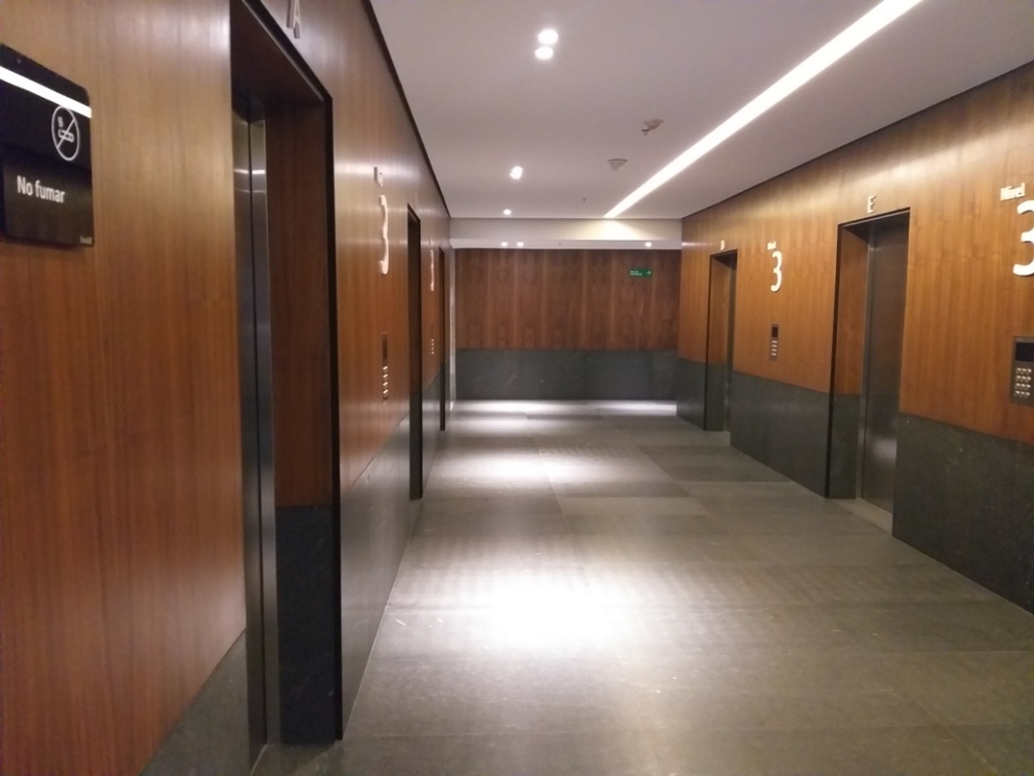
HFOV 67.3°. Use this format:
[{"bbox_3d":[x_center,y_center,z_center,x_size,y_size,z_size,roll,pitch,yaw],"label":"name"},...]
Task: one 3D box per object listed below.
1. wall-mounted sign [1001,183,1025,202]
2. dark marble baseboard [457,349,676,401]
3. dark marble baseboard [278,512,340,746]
[{"bbox_3d":[2.615,-1.035,4.109,0.020,0.070,0.193,0,6,-2],"label":"wall-mounted sign"},{"bbox_3d":[0.836,-0.219,12.993,3.687,0.852,0.040,0,6,-2],"label":"dark marble baseboard"},{"bbox_3d":[-0.732,0.825,2.723,0.199,0.852,0.040,0,6,-2],"label":"dark marble baseboard"}]

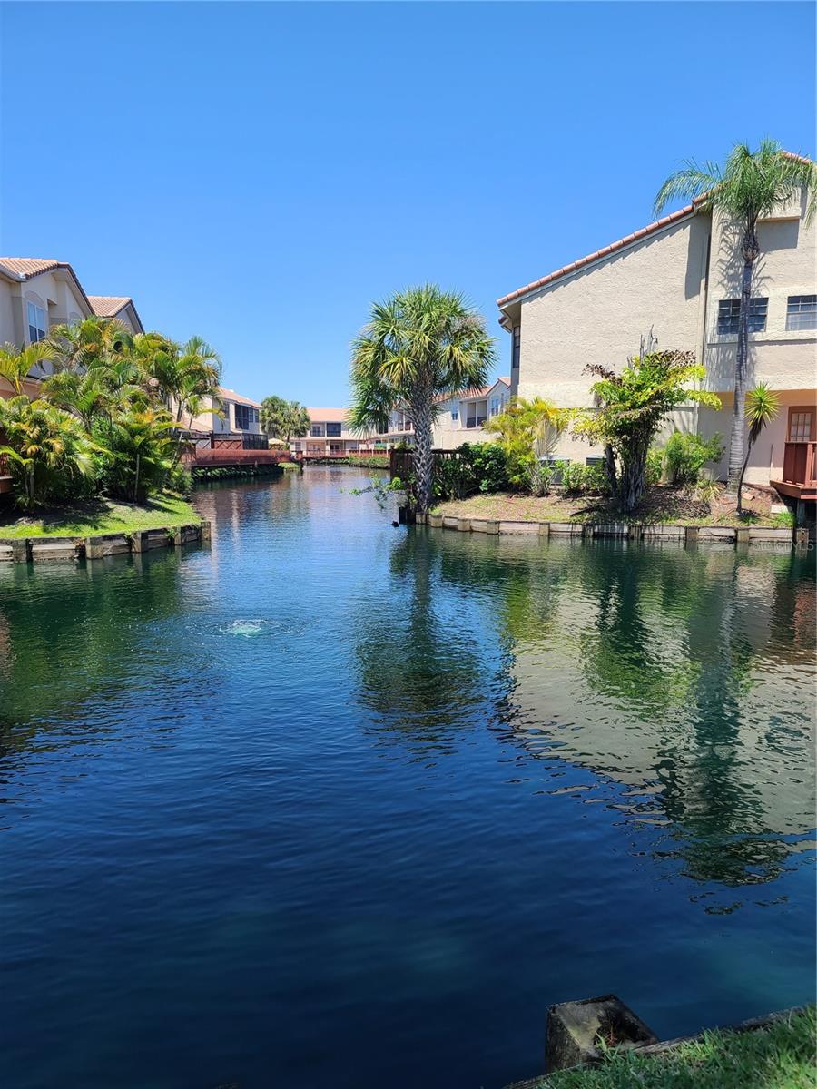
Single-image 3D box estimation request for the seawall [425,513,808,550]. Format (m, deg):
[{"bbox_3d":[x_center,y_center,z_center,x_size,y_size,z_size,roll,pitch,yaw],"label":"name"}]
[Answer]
[{"bbox_3d":[4.138,-0.384,18.852,9.680,0.380,1.550,4,8,30],"label":"seawall"}]

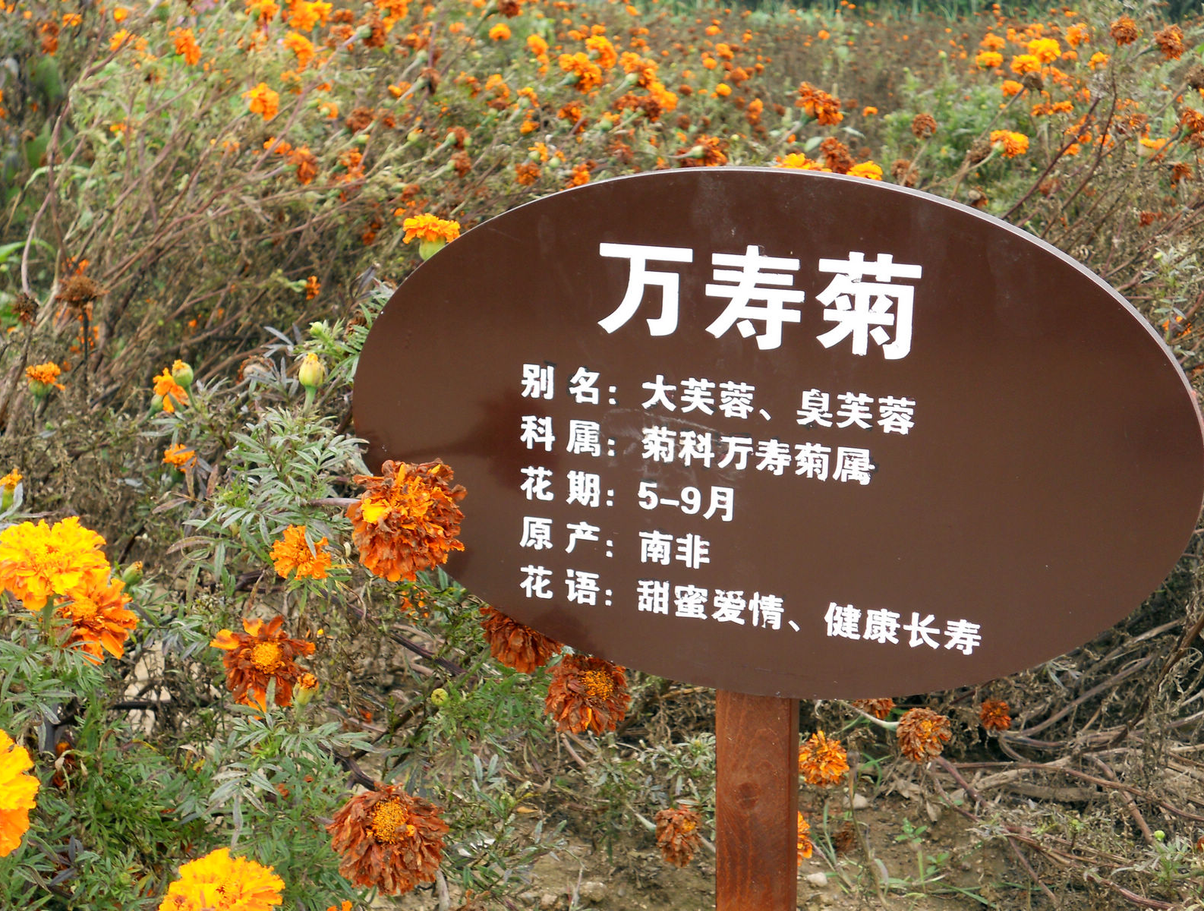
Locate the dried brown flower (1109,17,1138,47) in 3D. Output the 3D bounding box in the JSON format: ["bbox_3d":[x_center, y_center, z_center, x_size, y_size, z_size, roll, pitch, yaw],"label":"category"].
[{"bbox_3d":[0.716,-0.582,2.600,0.039,0.040,0.038,0,15,0],"label":"dried brown flower"}]

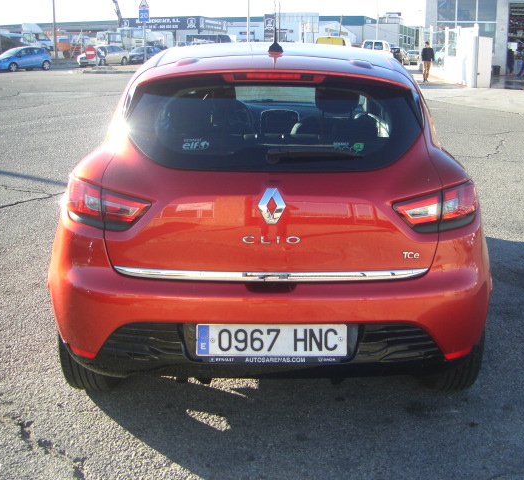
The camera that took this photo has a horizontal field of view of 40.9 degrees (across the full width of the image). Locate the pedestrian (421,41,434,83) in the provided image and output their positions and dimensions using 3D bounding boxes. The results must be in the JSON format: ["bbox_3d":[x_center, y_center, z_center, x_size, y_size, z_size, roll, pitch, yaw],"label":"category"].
[{"bbox_3d":[7.324,-7.845,31.000,0.550,1.730,0.360,5,16,19],"label":"pedestrian"}]

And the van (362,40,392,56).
[{"bbox_3d":[7.598,-12.247,46.626,1.700,1.860,4.100,5,16,17],"label":"van"}]

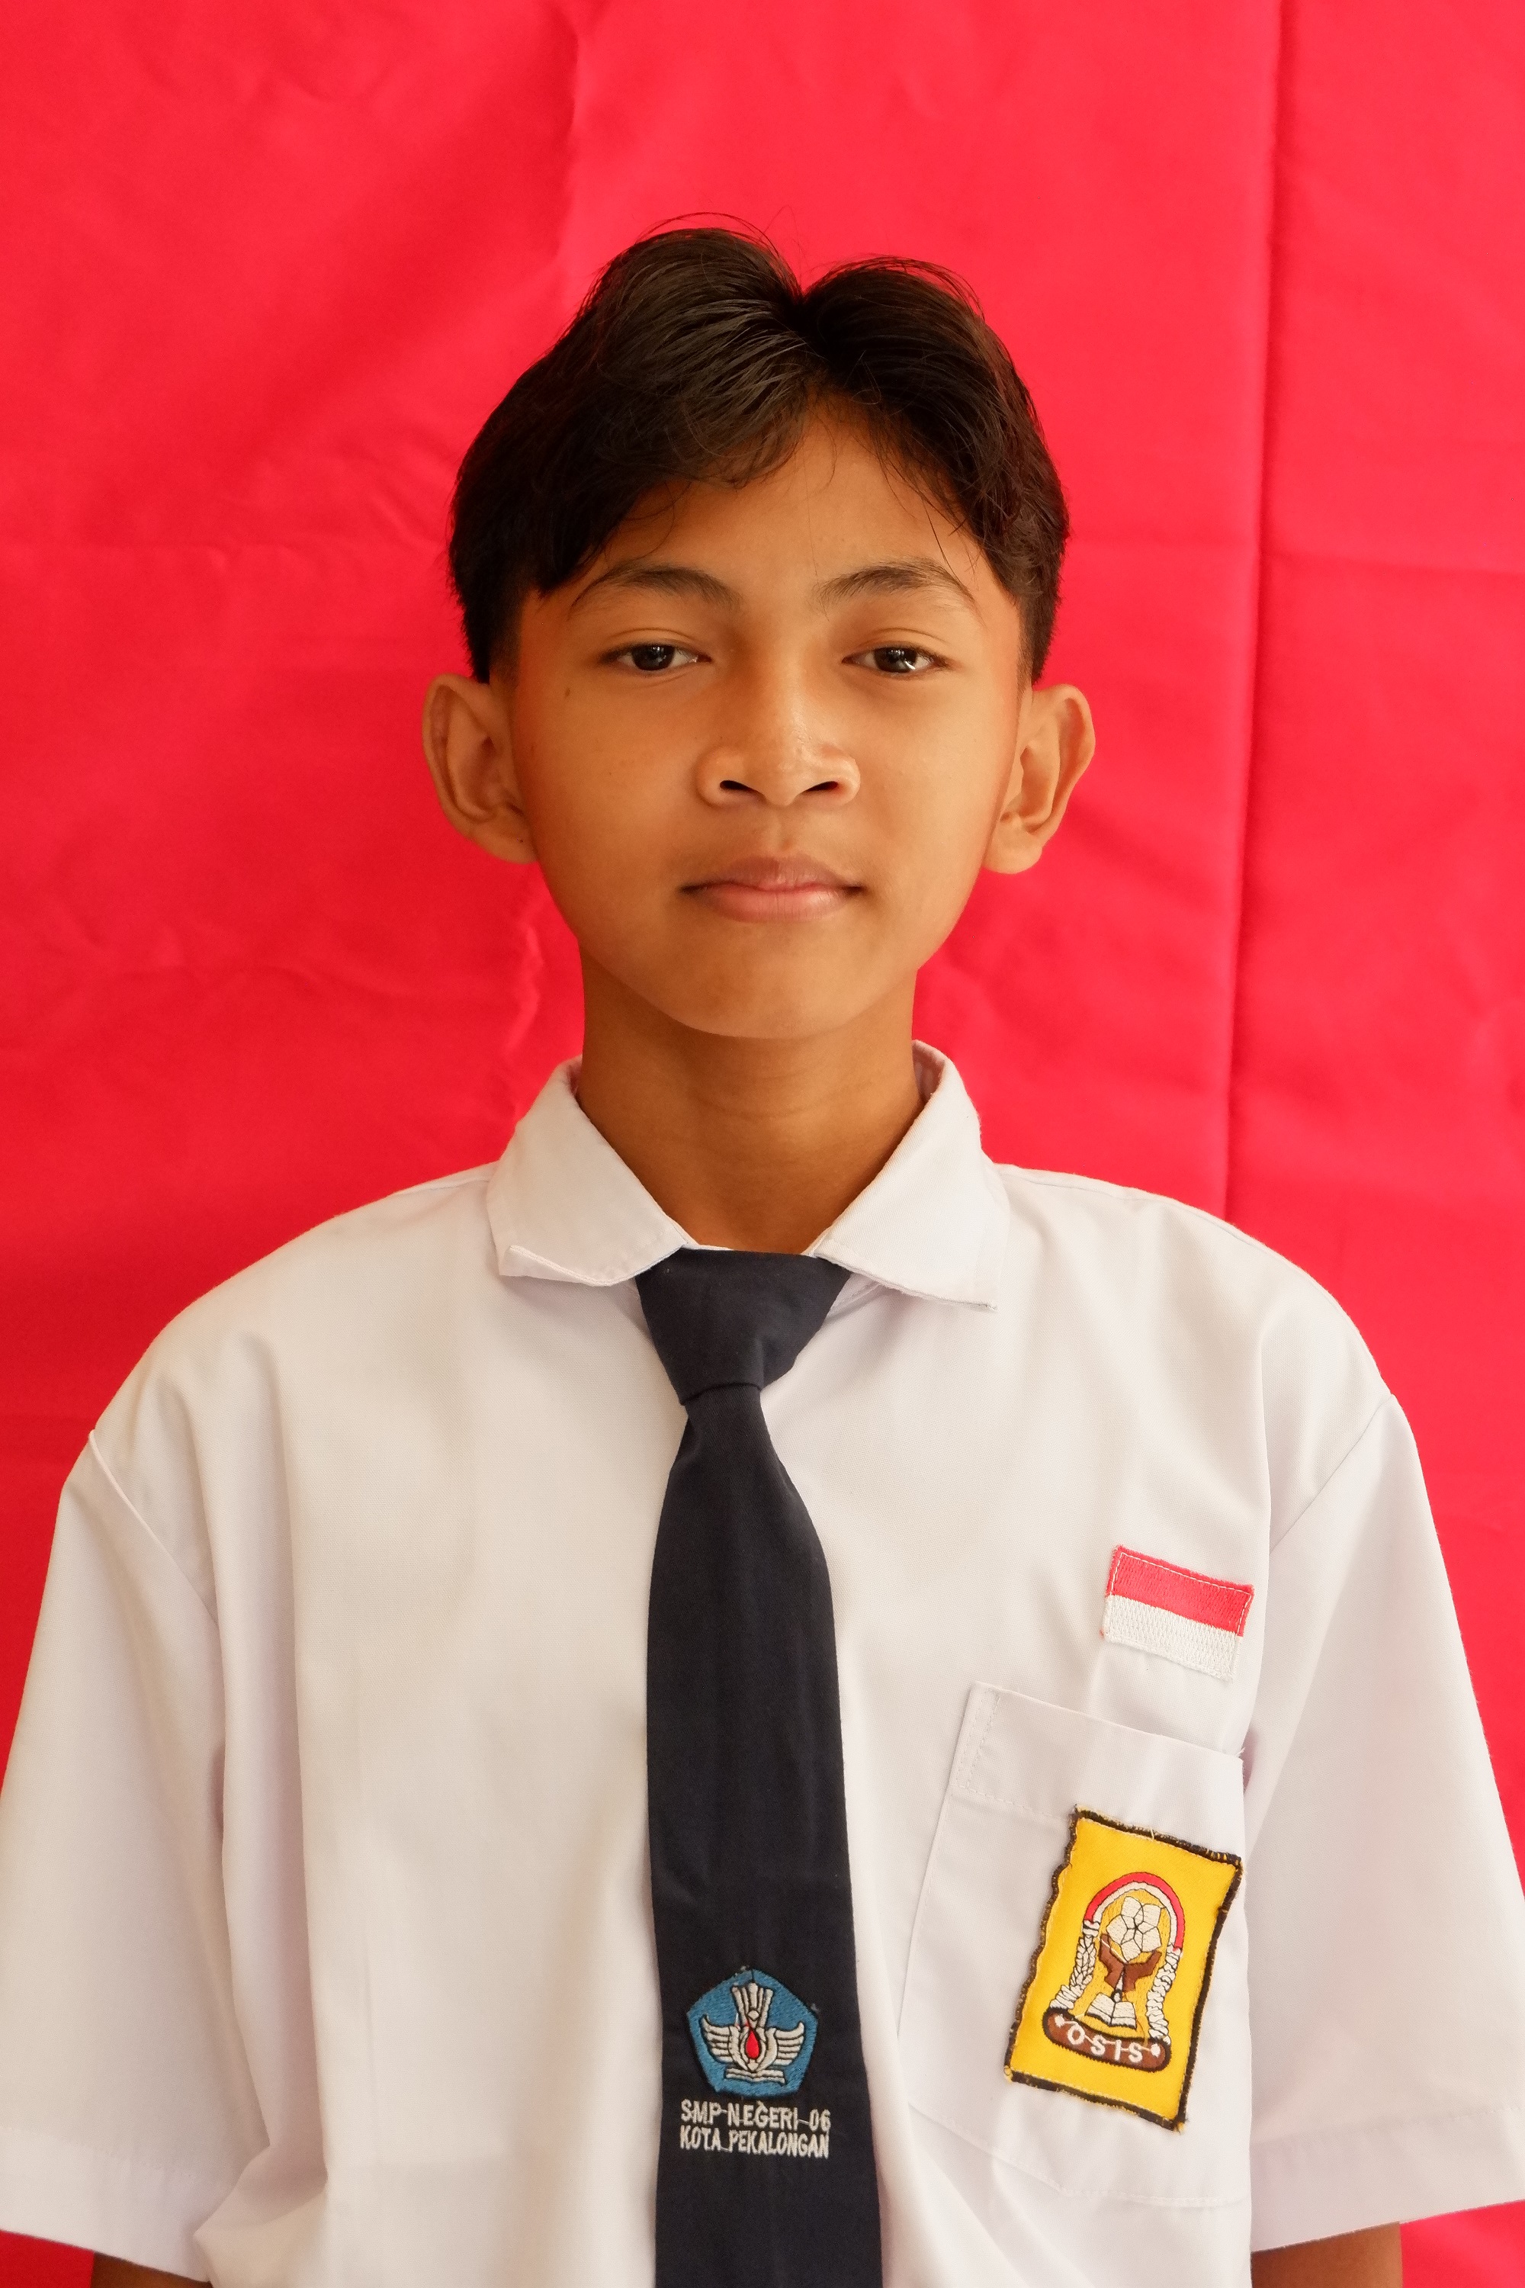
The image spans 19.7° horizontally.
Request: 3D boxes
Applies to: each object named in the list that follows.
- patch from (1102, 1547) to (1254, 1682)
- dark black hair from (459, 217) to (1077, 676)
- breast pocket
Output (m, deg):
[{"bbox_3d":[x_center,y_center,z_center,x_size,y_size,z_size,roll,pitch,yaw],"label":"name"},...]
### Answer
[{"bbox_3d":[0.110,0.124,1.155,0.041,0.025,0.006,18,-15,-22],"label":"patch"},{"bbox_3d":[-0.001,-0.174,1.215,0.171,0.152,0.195,0,-2,-3],"label":"dark black hair"},{"bbox_3d":[0.084,0.210,1.142,0.100,0.126,0.022,13,-7,-22],"label":"breast pocket"}]

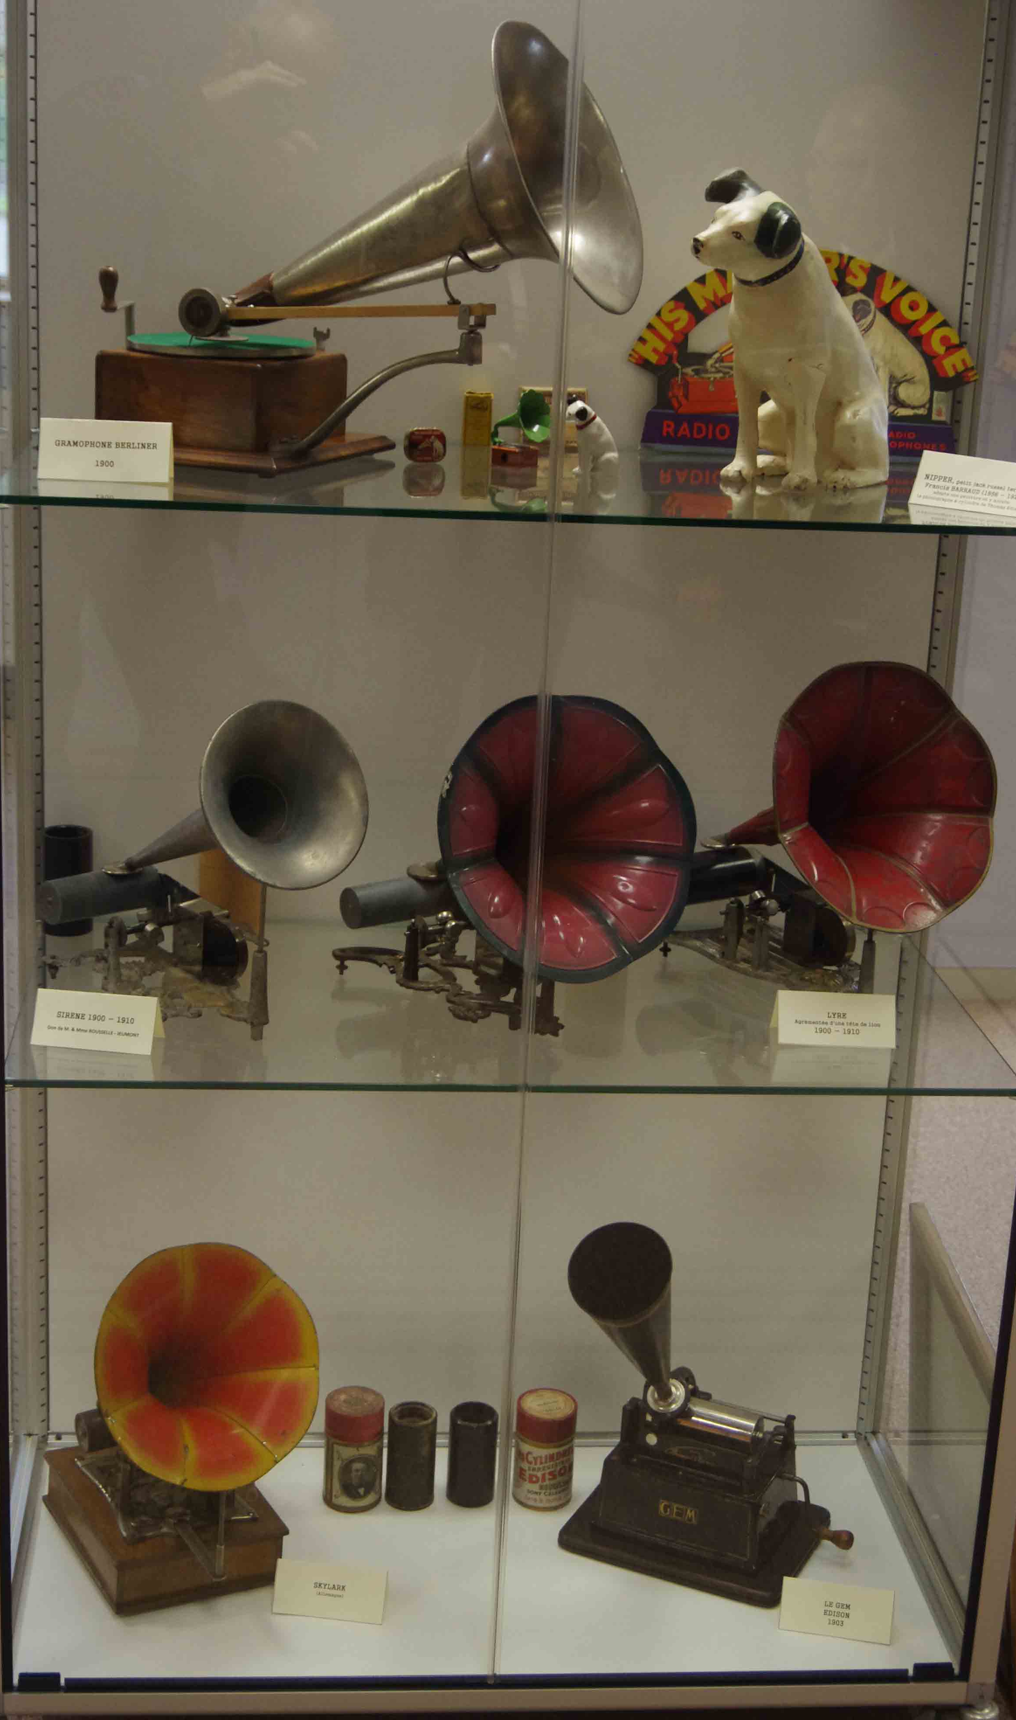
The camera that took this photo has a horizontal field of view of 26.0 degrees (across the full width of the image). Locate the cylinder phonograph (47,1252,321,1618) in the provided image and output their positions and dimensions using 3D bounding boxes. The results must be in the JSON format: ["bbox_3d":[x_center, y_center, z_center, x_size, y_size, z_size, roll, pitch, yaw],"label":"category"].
[{"bbox_3d":[-0.351,0.553,2.276,0.241,0.383,0.328,-6,18,-28],"label":"cylinder phonograph"}]

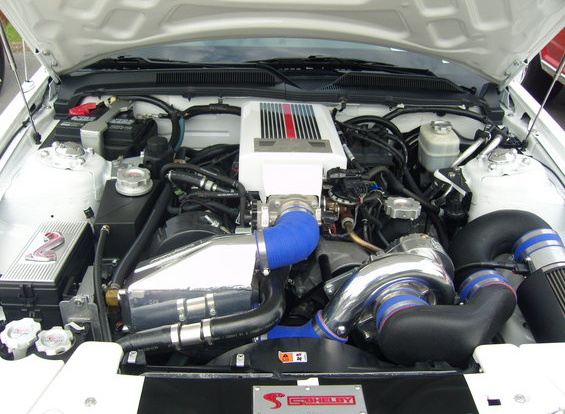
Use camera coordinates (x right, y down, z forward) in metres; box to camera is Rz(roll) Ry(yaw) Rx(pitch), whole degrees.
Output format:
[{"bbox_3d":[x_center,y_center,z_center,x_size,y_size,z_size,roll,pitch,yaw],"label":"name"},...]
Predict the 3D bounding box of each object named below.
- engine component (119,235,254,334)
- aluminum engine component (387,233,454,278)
[{"bbox_3d":[-0.200,0.164,1.240,0.285,0.155,0.190,0,29,0],"label":"engine component"},{"bbox_3d":[0.296,0.108,1.190,0.130,0.110,0.090,0,29,0],"label":"aluminum engine component"}]

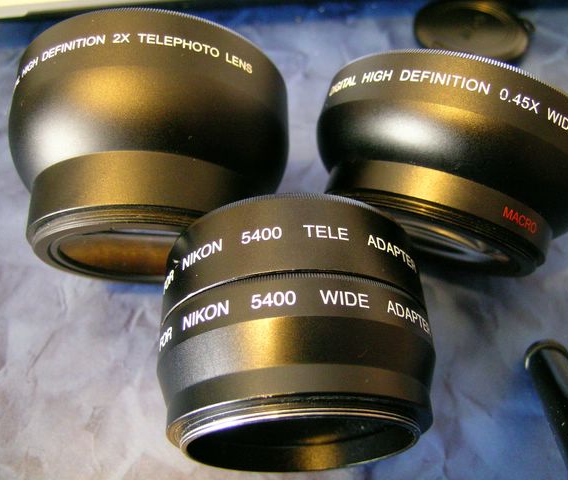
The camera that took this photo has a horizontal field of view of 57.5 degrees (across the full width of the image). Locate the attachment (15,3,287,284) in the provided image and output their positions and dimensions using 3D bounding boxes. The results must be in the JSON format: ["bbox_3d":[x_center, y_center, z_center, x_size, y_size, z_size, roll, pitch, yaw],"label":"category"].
[{"bbox_3d":[-0.033,-0.017,0.136,0.070,0.070,0.046,-1,71,-1],"label":"attachment"}]

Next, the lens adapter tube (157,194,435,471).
[{"bbox_3d":[0.002,0.024,0.114,0.059,0.059,0.041,-2,55,-1],"label":"lens adapter tube"}]

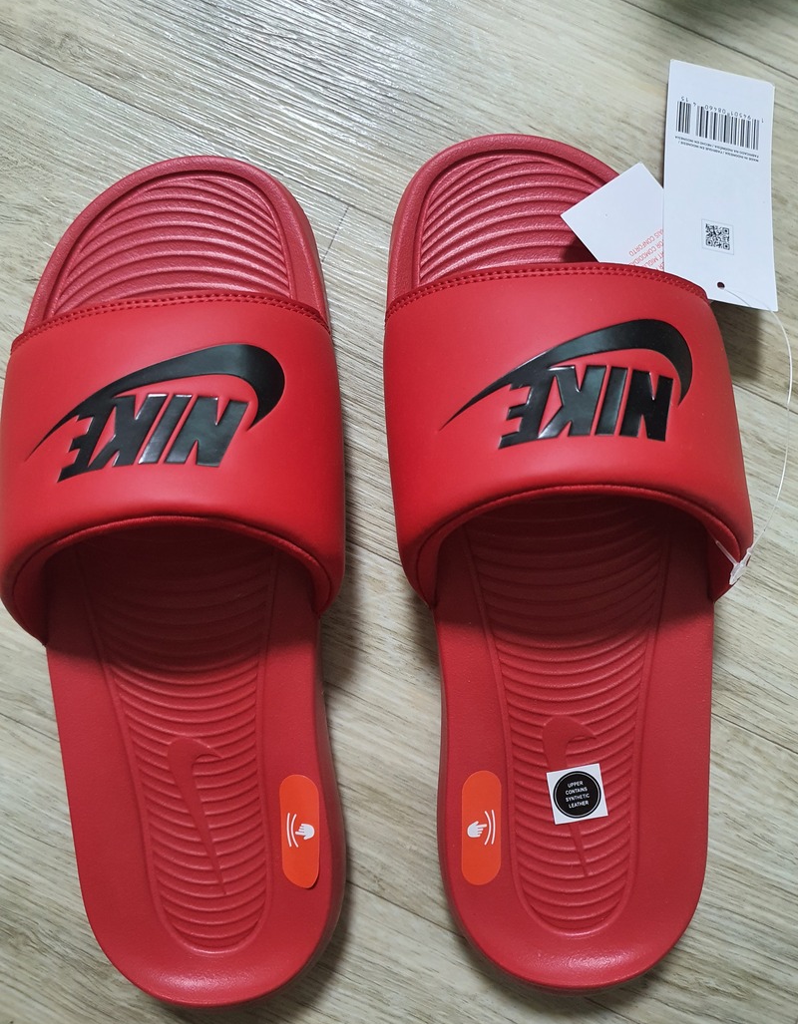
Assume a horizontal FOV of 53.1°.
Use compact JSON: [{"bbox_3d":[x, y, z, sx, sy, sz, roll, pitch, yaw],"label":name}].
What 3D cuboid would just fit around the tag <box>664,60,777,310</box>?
[{"bbox_3d":[0.120,-0.122,0.295,0.044,0.002,0.096,7,77,-8],"label":"tag"}]

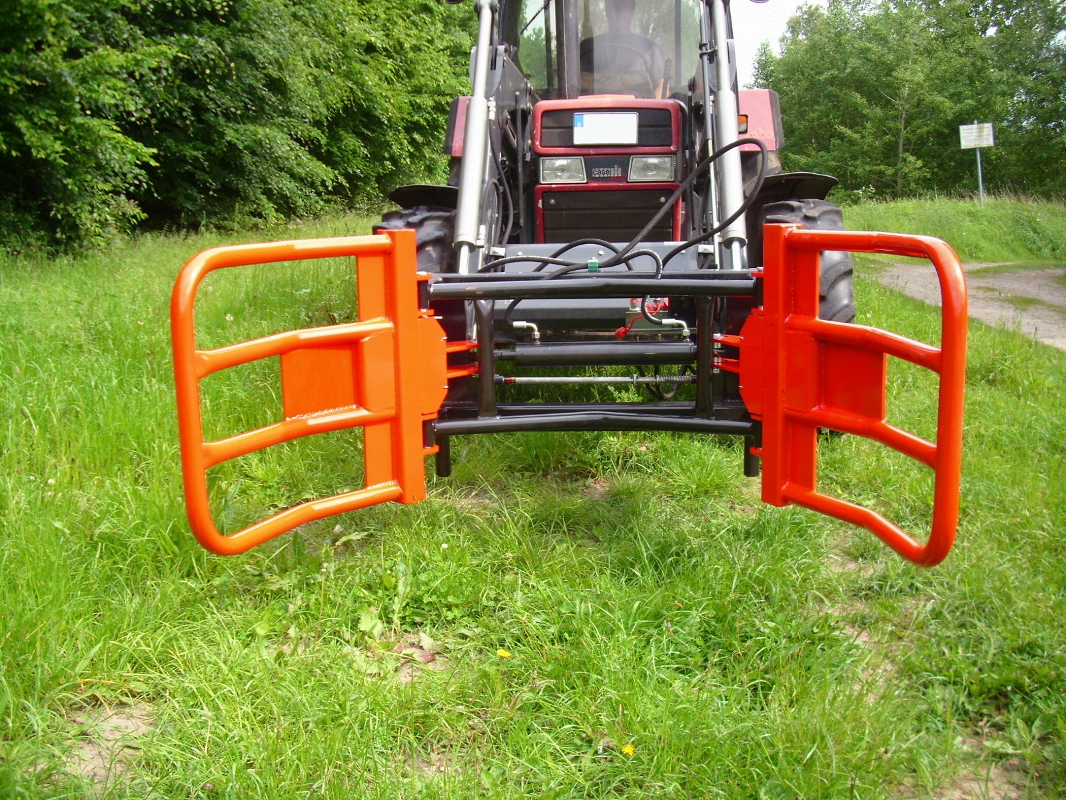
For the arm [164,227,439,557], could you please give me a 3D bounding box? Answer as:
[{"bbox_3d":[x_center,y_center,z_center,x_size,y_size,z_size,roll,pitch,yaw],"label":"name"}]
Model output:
[{"bbox_3d":[-0.640,-0.046,3.380,0.207,0.878,1.071,6,13,36],"label":"arm"}]

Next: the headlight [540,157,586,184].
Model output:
[{"bbox_3d":[0.124,-0.911,4.524,0.182,0.102,0.080,0,11,7],"label":"headlight"}]

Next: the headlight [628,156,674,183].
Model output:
[{"bbox_3d":[0.466,-0.909,4.489,0.182,0.102,0.080,0,11,7],"label":"headlight"}]

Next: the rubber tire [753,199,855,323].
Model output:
[{"bbox_3d":[1.208,-0.300,5.163,0.360,1.200,1.200,0,11,7],"label":"rubber tire"}]

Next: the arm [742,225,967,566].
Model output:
[{"bbox_3d":[0.898,-0.051,3.235,0.175,0.878,1.086,-4,11,-17],"label":"arm"}]

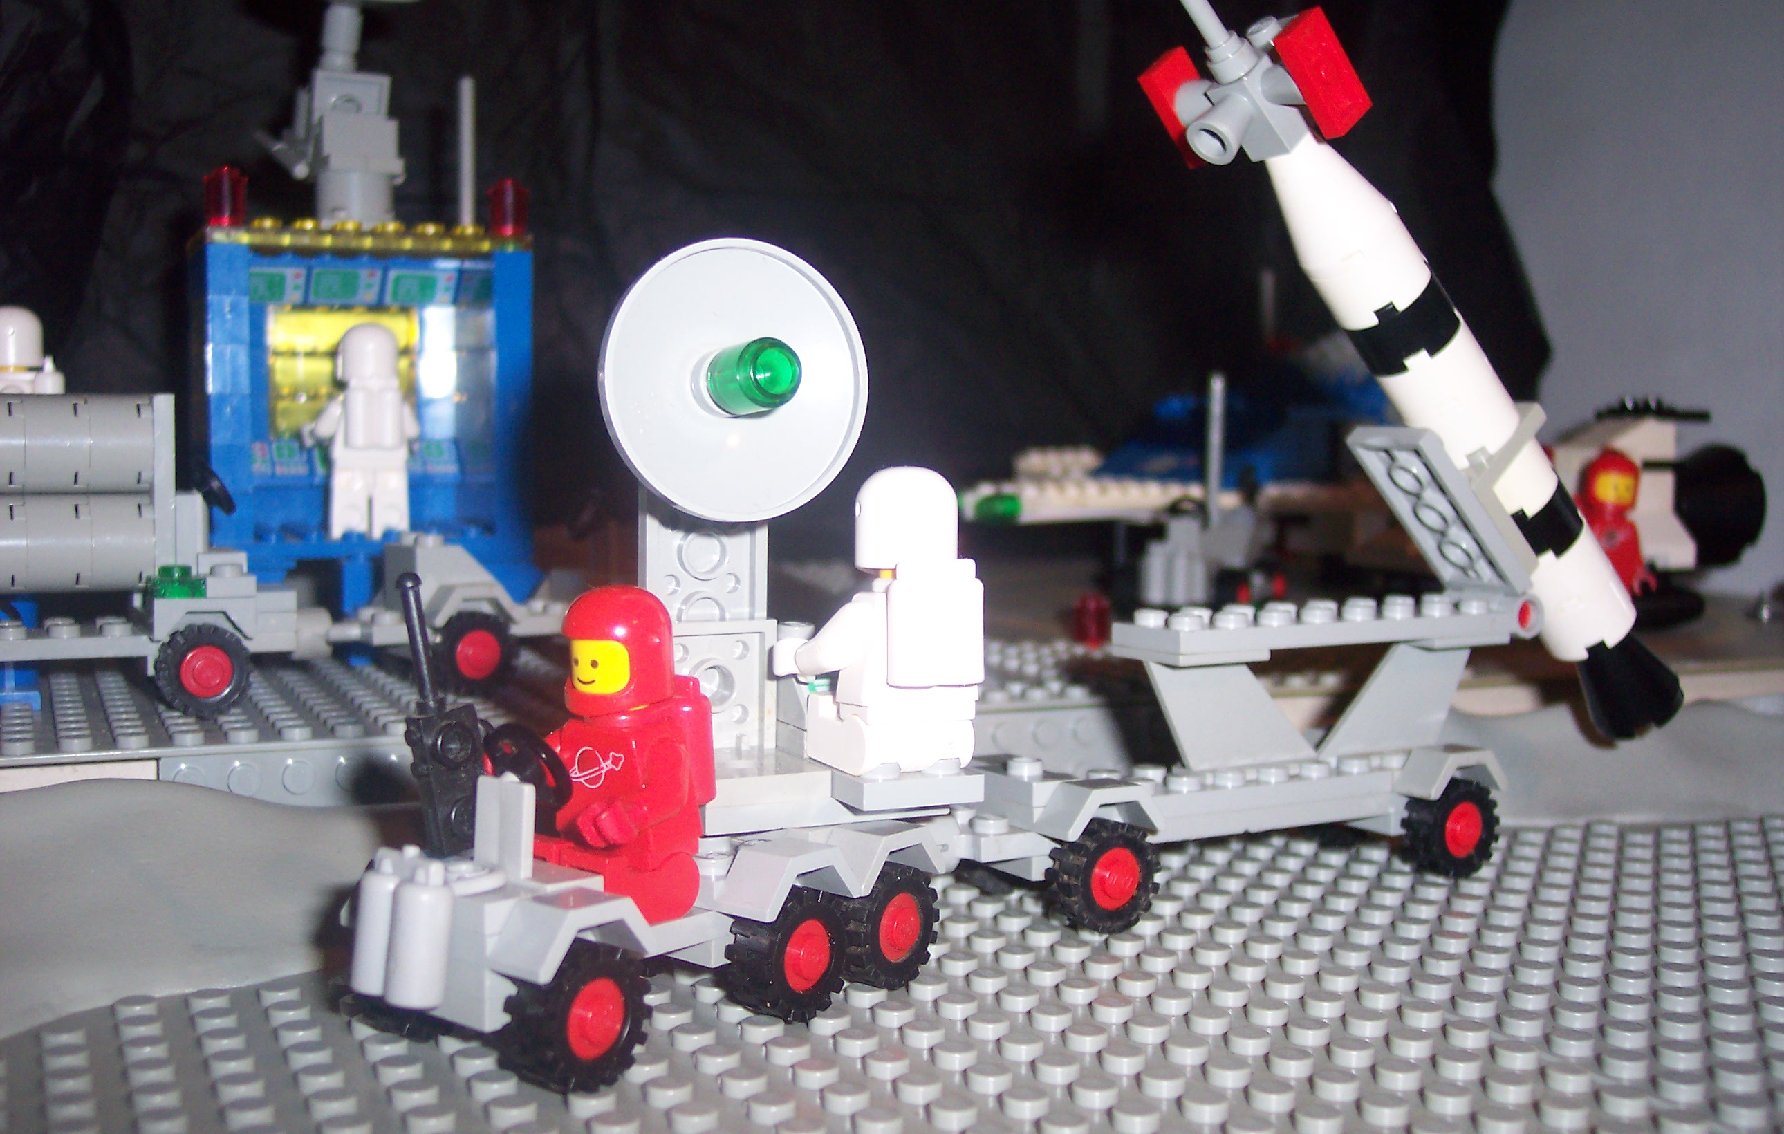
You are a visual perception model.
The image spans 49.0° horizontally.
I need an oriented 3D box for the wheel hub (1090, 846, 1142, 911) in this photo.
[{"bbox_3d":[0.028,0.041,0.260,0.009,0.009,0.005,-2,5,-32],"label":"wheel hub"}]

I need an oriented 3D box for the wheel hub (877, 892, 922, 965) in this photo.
[{"bbox_3d":[-0.001,0.042,0.233,0.005,0.009,0.009,4,5,40],"label":"wheel hub"}]

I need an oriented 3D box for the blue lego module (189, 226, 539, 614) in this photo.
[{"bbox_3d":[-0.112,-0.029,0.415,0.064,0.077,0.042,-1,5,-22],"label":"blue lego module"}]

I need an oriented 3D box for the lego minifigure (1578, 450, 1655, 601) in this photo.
[{"bbox_3d":[0.149,-0.004,0.411,0.024,0.042,0.016,0,4,-12],"label":"lego minifigure"}]

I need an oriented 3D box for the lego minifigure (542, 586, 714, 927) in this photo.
[{"bbox_3d":[-0.031,0.020,0.214,0.023,0.036,0.023,4,5,40],"label":"lego minifigure"}]

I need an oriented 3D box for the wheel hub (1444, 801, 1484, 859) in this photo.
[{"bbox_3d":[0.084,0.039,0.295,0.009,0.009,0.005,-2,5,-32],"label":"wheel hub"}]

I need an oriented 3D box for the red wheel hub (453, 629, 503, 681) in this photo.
[{"bbox_3d":[-0.075,0.015,0.351,0.009,0.009,0.005,-2,5,-33],"label":"red wheel hub"}]

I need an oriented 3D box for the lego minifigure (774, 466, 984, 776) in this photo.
[{"bbox_3d":[0.000,0.006,0.238,0.023,0.036,0.027,-1,5,-26],"label":"lego minifigure"}]

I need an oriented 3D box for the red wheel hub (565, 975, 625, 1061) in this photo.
[{"bbox_3d":[-0.031,0.045,0.196,0.005,0.009,0.009,4,5,40],"label":"red wheel hub"}]

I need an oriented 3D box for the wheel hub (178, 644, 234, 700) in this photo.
[{"bbox_3d":[-0.113,0.017,0.322,0.009,0.009,0.005,-1,5,-24],"label":"wheel hub"}]

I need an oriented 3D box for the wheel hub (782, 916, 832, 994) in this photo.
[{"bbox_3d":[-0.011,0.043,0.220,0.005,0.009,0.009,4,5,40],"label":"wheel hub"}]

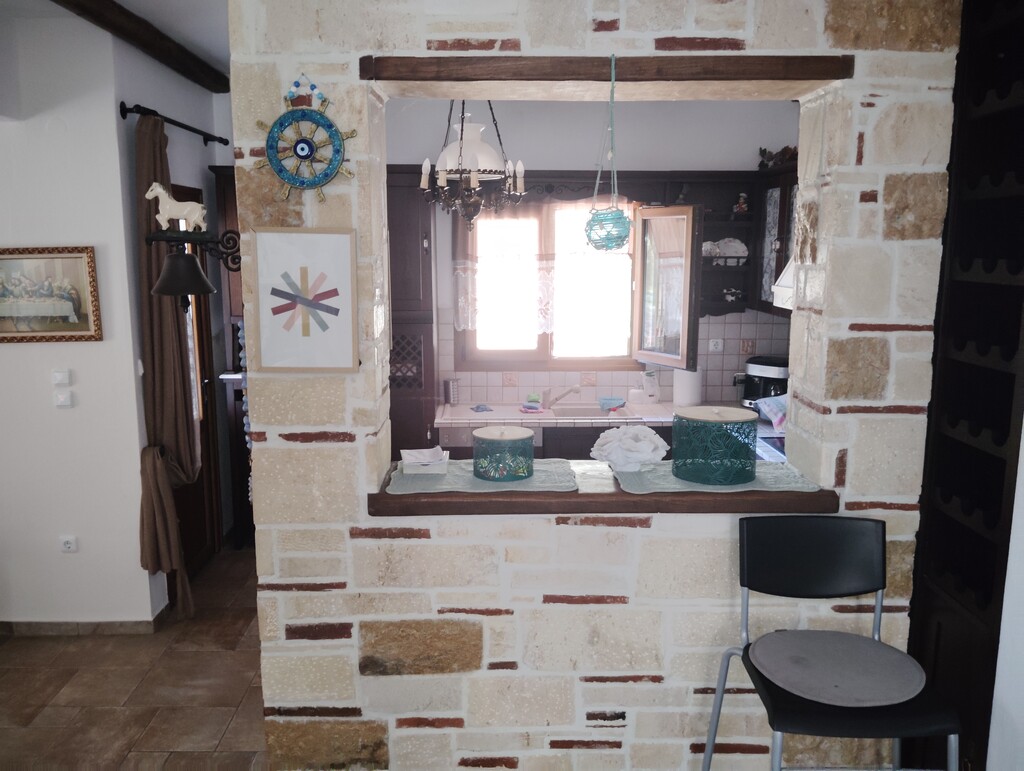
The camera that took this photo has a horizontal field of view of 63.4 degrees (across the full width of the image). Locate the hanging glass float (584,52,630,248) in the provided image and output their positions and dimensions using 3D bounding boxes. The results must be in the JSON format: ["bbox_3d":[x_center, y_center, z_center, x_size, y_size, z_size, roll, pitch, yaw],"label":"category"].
[{"bbox_3d":[0.267,-0.647,2.323,0.129,0.531,0.135,0,10,0],"label":"hanging glass float"}]

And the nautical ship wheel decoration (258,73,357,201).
[{"bbox_3d":[-0.581,-0.696,2.345,0.283,0.349,0.025,0,10,0],"label":"nautical ship wheel decoration"}]

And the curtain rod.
[{"bbox_3d":[-1.690,-1.318,4.267,0.110,0.080,1.290,0,10,0],"label":"curtain rod"}]

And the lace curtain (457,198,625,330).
[{"bbox_3d":[0.163,-0.747,5.118,1.061,0.843,0.070,0,10,0],"label":"lace curtain"}]

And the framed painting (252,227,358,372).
[{"bbox_3d":[-0.603,-0.247,2.429,0.304,0.424,0.020,0,10,0],"label":"framed painting"}]

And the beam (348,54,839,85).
[{"bbox_3d":[0.266,-0.888,2.347,1.377,0.072,0.090,0,10,0],"label":"beam"}]

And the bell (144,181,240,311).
[{"bbox_3d":[-0.953,-0.422,2.515,0.321,0.389,0.180,0,10,0],"label":"bell"}]

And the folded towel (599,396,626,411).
[{"bbox_3d":[0.621,0.111,5.125,0.173,0.088,0.130,0,10,0],"label":"folded towel"}]

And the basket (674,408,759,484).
[{"bbox_3d":[0.651,0.187,2.682,0.270,0.205,0.270,0,10,0],"label":"basket"}]

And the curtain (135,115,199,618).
[{"bbox_3d":[-1.630,-0.041,4.003,0.200,2.380,0.500,0,10,0],"label":"curtain"}]

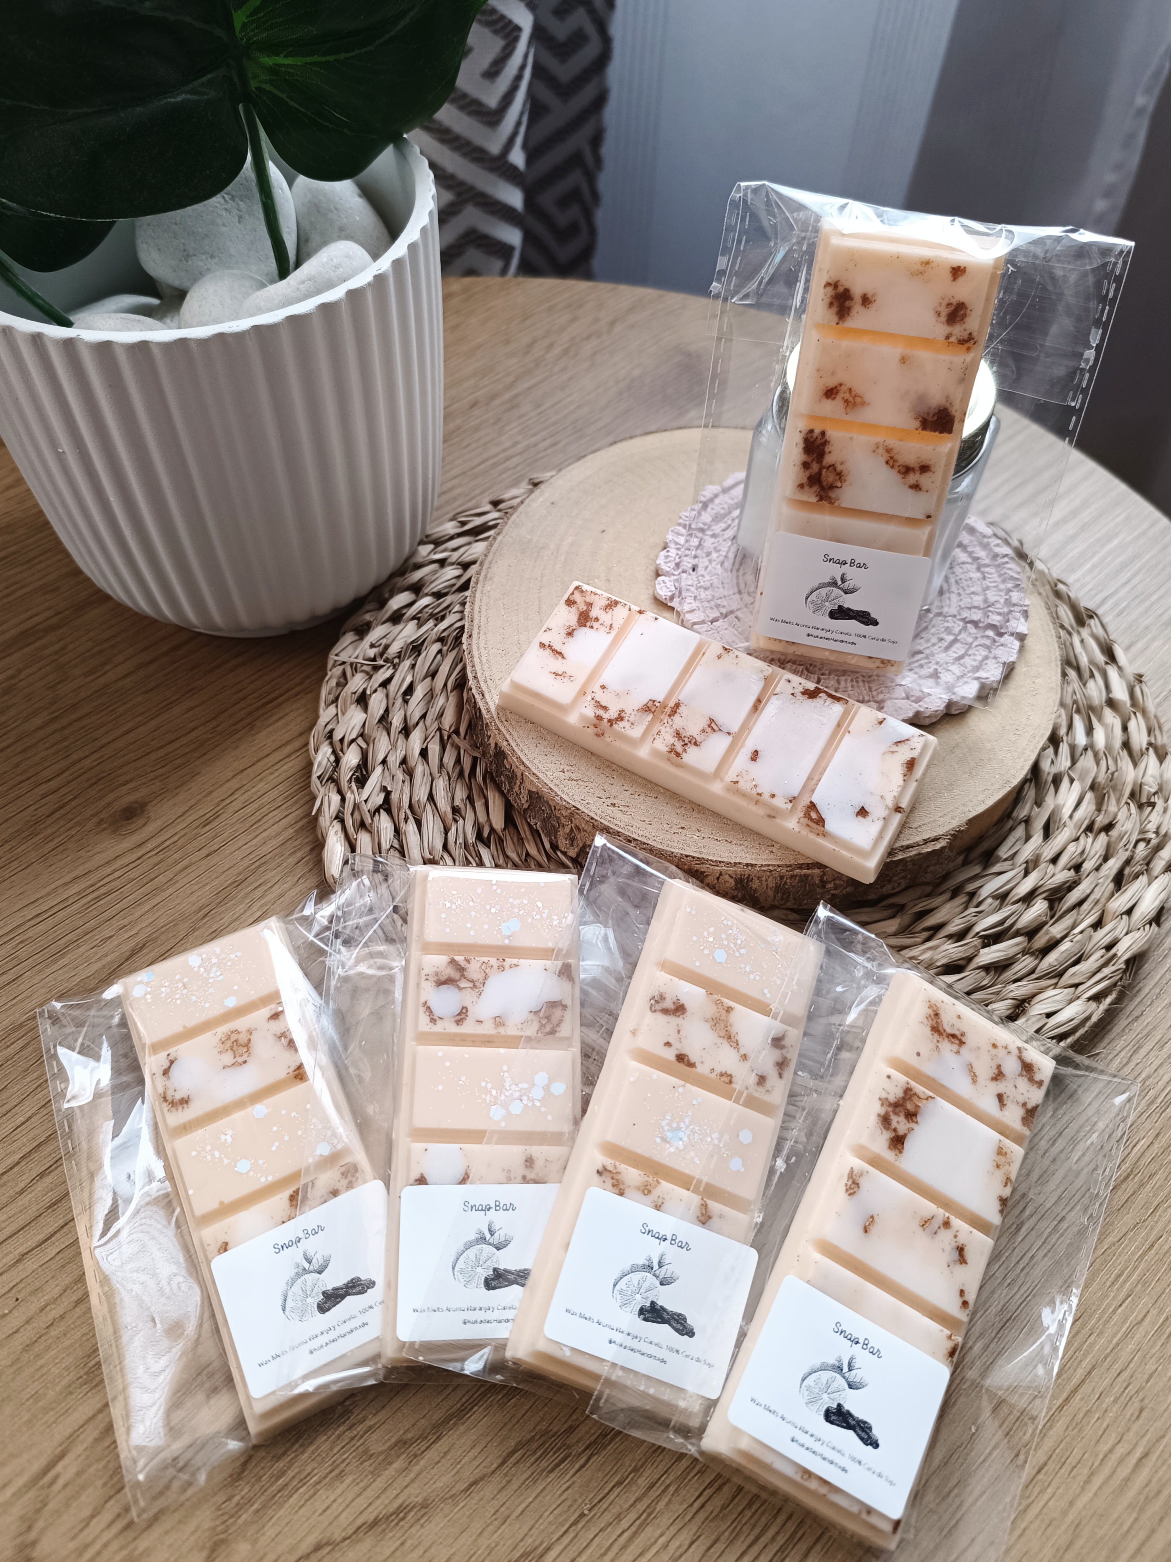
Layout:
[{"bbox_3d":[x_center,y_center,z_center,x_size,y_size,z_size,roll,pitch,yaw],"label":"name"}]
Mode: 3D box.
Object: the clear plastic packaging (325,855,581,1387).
[{"bbox_3d":[-0.022,0.081,0.277,0.093,0.014,0.129,3,64,-6],"label":"clear plastic packaging"}]

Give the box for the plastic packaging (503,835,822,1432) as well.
[{"bbox_3d":[0.025,0.088,0.270,0.047,0.012,0.123,21,67,-1],"label":"plastic packaging"}]

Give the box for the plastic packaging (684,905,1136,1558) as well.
[{"bbox_3d":[0.076,0.112,0.265,0.092,0.014,0.133,28,68,4],"label":"plastic packaging"}]

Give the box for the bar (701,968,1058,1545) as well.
[{"bbox_3d":[0.076,0.112,0.264,0.047,0.012,0.123,28,68,4],"label":"bar"}]

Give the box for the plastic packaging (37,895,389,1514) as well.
[{"bbox_3d":[-0.082,0.096,0.280,0.094,0.014,0.130,-22,63,-15],"label":"plastic packaging"}]

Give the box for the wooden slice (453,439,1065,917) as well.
[{"bbox_3d":[0.057,-0.050,0.370,0.193,0.022,0.196,1,55,-1],"label":"wooden slice"}]

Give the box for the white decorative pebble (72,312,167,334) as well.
[{"bbox_3d":[-0.135,-0.129,0.313,0.034,0.019,0.026,1,55,-1],"label":"white decorative pebble"}]

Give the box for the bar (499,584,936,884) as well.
[{"bbox_3d":[0.038,-0.019,0.322,0.123,0.012,0.047,26,68,14],"label":"bar"}]

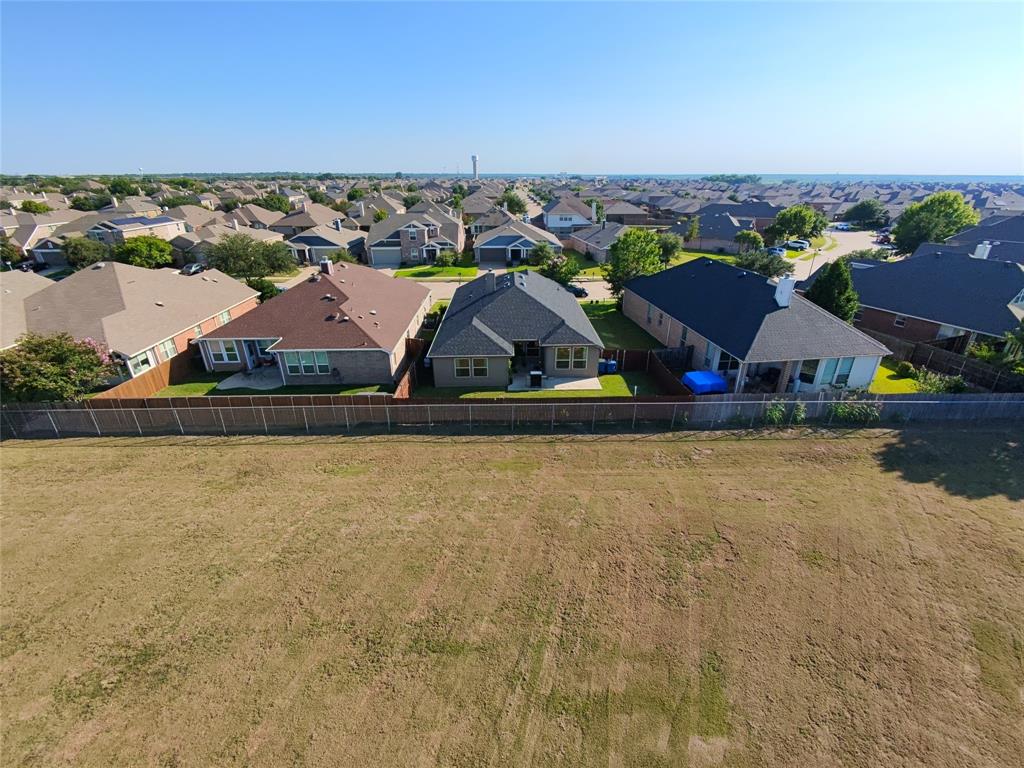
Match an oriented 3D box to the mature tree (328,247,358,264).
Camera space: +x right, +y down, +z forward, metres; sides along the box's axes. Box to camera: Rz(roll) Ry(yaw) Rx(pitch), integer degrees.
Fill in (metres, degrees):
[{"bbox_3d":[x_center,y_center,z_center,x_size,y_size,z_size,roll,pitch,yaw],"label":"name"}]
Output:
[{"bbox_3d":[-29.269,-22.021,82.114,4.600,3.800,4.600,0,24,0],"label":"mature tree"}]

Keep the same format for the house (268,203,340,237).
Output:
[{"bbox_3d":[-53.890,-44.140,126.530,12.200,7.000,23.500,0,24,0],"label":"house"}]

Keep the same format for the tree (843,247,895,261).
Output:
[{"bbox_3d":[59.350,-20.760,77.700,6.800,4.400,6.800,0,24,0],"label":"tree"}]

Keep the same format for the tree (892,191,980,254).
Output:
[{"bbox_3d":[86.580,-32.190,94.480,13.300,11.800,13.300,0,24,0],"label":"tree"}]

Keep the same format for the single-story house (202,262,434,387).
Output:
[{"bbox_3d":[-16.088,-7.025,41.839,15.300,7.000,19.600,0,24,0],"label":"single-story house"}]

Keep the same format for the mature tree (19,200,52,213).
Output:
[{"bbox_3d":[-130.234,-46.347,130.400,8.600,7.600,8.600,0,24,0],"label":"mature tree"}]

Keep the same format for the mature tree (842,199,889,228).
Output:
[{"bbox_3d":[95.080,-45.715,128.409,12.000,8.200,11.500,0,24,0],"label":"mature tree"}]

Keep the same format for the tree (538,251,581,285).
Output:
[{"bbox_3d":[7.140,-17.240,69.470,5.800,4.400,5.800,0,24,0],"label":"tree"}]

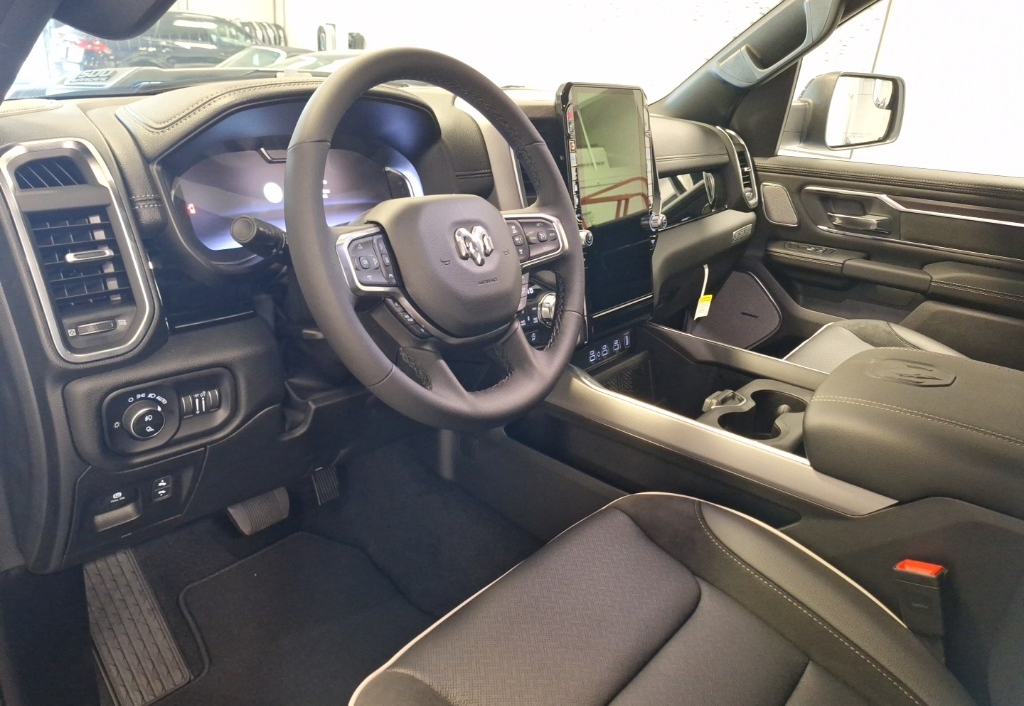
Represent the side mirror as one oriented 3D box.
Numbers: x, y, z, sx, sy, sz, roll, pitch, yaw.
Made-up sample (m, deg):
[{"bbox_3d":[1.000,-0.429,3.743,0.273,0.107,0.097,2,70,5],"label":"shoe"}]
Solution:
[{"bbox_3d":[0.853,-0.629,1.766,0.290,0.198,0.150,-11,27,-34],"label":"side mirror"}]

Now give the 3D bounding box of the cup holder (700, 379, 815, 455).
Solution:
[{"bbox_3d":[0.356,0.113,0.965,0.143,0.085,0.225,21,27,35],"label":"cup holder"}]

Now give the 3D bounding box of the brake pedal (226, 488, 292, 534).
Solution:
[{"bbox_3d":[-0.440,0.277,1.183,0.104,0.059,0.028,-20,-12,-47],"label":"brake pedal"}]

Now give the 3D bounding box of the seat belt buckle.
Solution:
[{"bbox_3d":[0.418,0.251,0.692,0.041,0.068,0.027,-3,12,42],"label":"seat belt buckle"}]

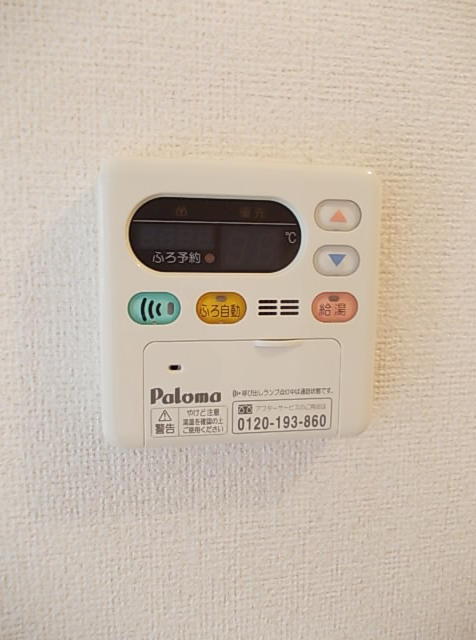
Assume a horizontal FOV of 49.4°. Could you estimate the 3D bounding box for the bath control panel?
[{"bbox_3d":[0.003,-0.005,0.220,0.120,0.120,0.020,-1,6,-10],"label":"bath control panel"}]

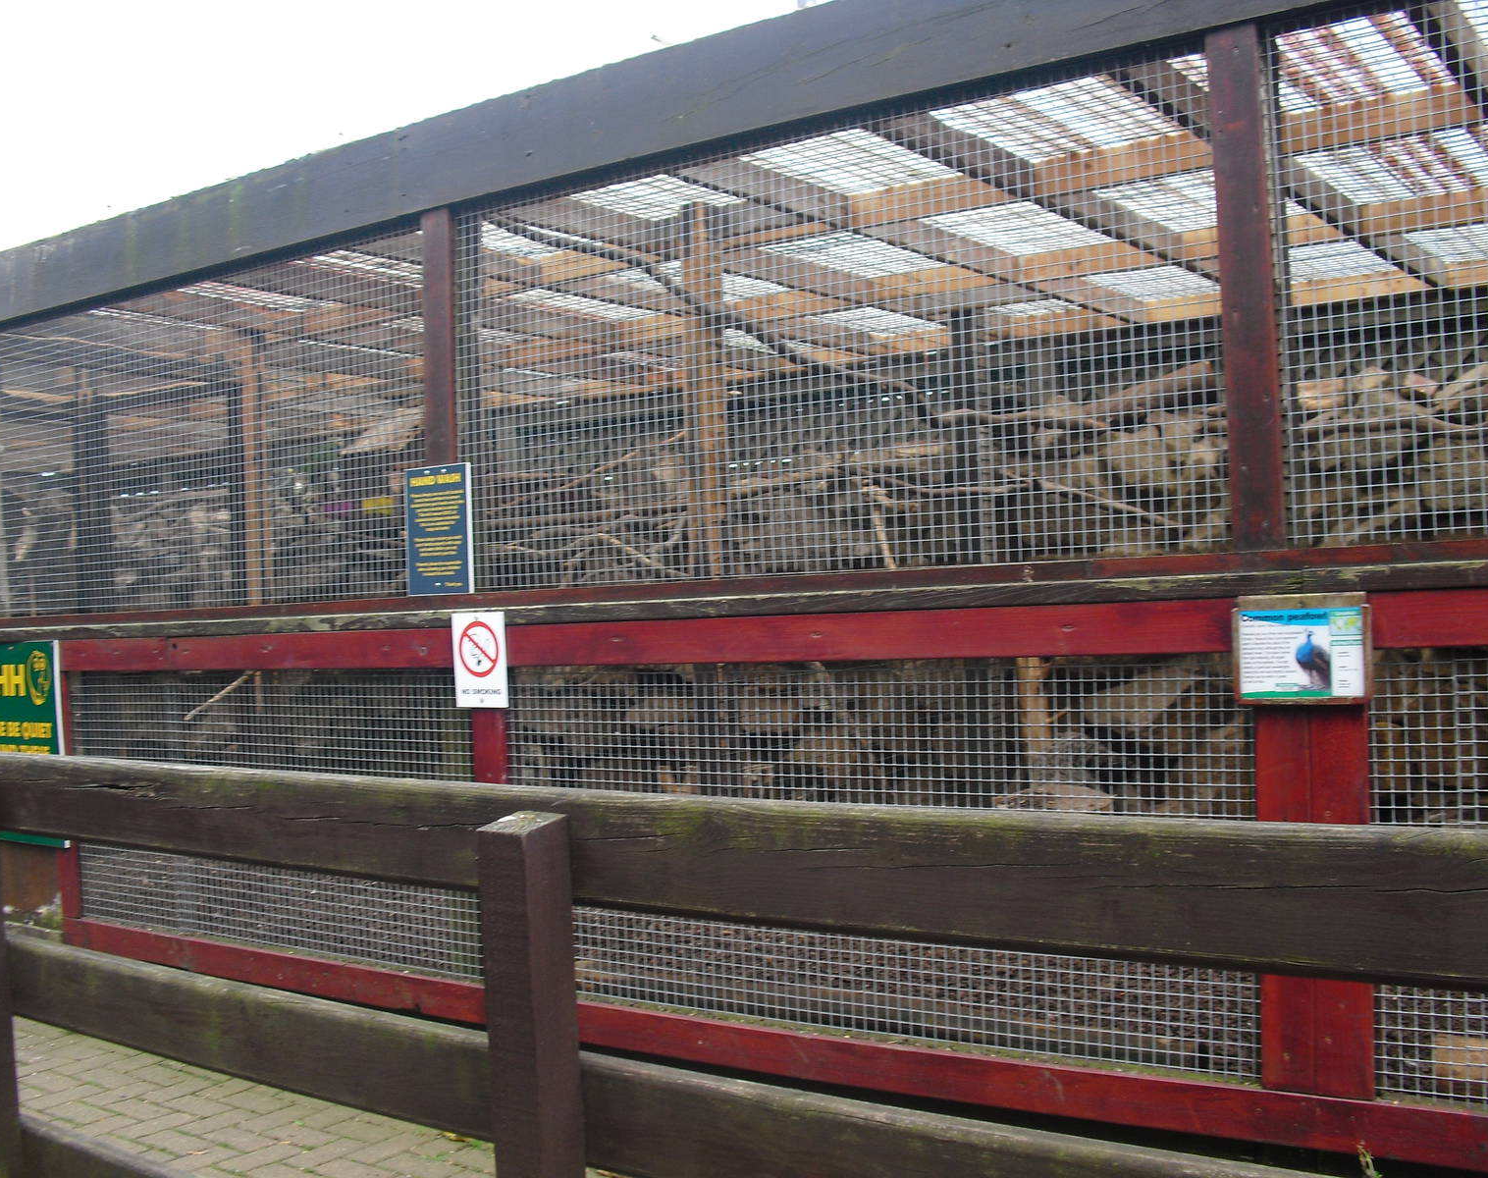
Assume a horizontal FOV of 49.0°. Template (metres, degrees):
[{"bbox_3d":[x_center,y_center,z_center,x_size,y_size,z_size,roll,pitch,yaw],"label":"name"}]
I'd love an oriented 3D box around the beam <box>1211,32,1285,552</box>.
[{"bbox_3d":[0.845,-0.489,2.715,0.085,0.865,0.070,-2,-1,35],"label":"beam"}]

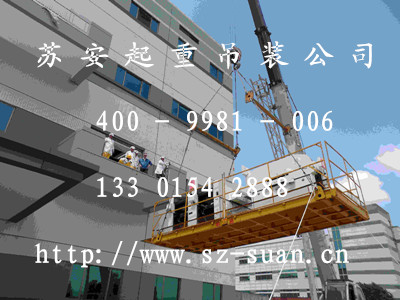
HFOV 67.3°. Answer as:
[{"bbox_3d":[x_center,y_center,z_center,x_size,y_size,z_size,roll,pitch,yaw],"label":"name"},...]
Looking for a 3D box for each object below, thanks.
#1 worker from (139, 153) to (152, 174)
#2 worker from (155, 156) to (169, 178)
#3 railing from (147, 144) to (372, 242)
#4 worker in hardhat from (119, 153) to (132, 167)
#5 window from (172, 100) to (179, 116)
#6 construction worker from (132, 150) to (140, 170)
[{"bbox_3d":[-2.618,0.949,14.113,0.660,1.760,0.360,10,-27,-15],"label":"worker"},{"bbox_3d":[-2.097,1.111,16.149,0.600,1.730,0.550,-3,-30,9],"label":"worker"},{"bbox_3d":[1.410,1.672,8.782,5.608,1.120,2.379,-25,-37,34],"label":"railing"},{"bbox_3d":[-3.297,0.710,13.069,0.650,1.050,0.650,17,-30,-27],"label":"worker in hardhat"},{"bbox_3d":[-1.805,-3.034,21.790,0.546,1.260,0.100,27,-38,-37],"label":"window"},{"bbox_3d":[-3.071,0.815,14.119,0.500,1.730,0.360,20,-31,-31],"label":"construction worker"}]

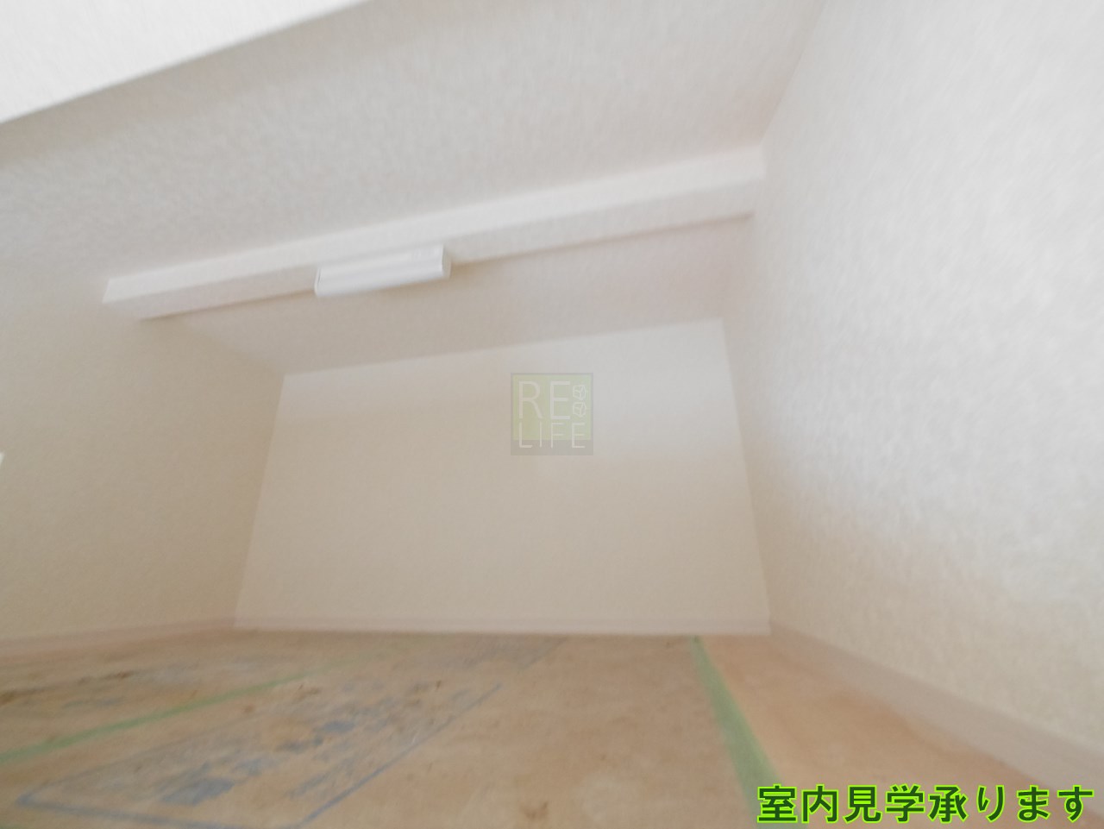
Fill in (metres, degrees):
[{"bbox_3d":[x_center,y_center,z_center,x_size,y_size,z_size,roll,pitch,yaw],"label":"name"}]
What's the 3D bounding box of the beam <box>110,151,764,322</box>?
[{"bbox_3d":[-0.574,-0.584,1.590,2.444,0.113,0.134,-5,-20,12],"label":"beam"}]

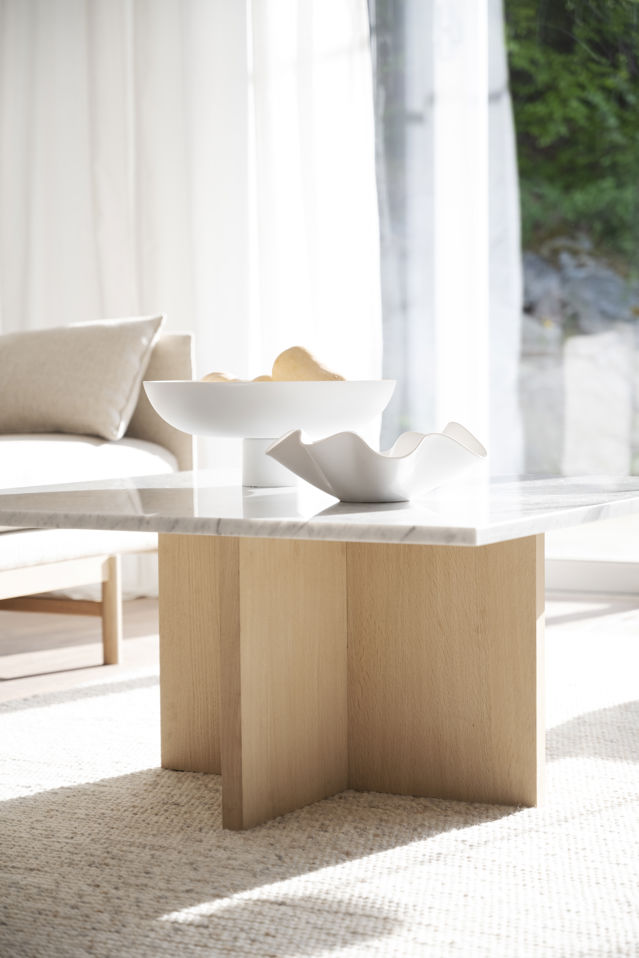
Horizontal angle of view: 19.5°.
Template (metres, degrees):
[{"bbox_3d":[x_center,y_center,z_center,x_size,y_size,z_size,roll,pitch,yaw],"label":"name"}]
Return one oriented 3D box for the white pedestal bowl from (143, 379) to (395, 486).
[{"bbox_3d":[-0.071,-0.065,2.661,0.361,0.150,0.361,0,3,0],"label":"white pedestal bowl"}]

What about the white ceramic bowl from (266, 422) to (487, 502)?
[{"bbox_3d":[0.070,-0.019,2.326,0.272,0.093,0.265,0,3,0],"label":"white ceramic bowl"}]

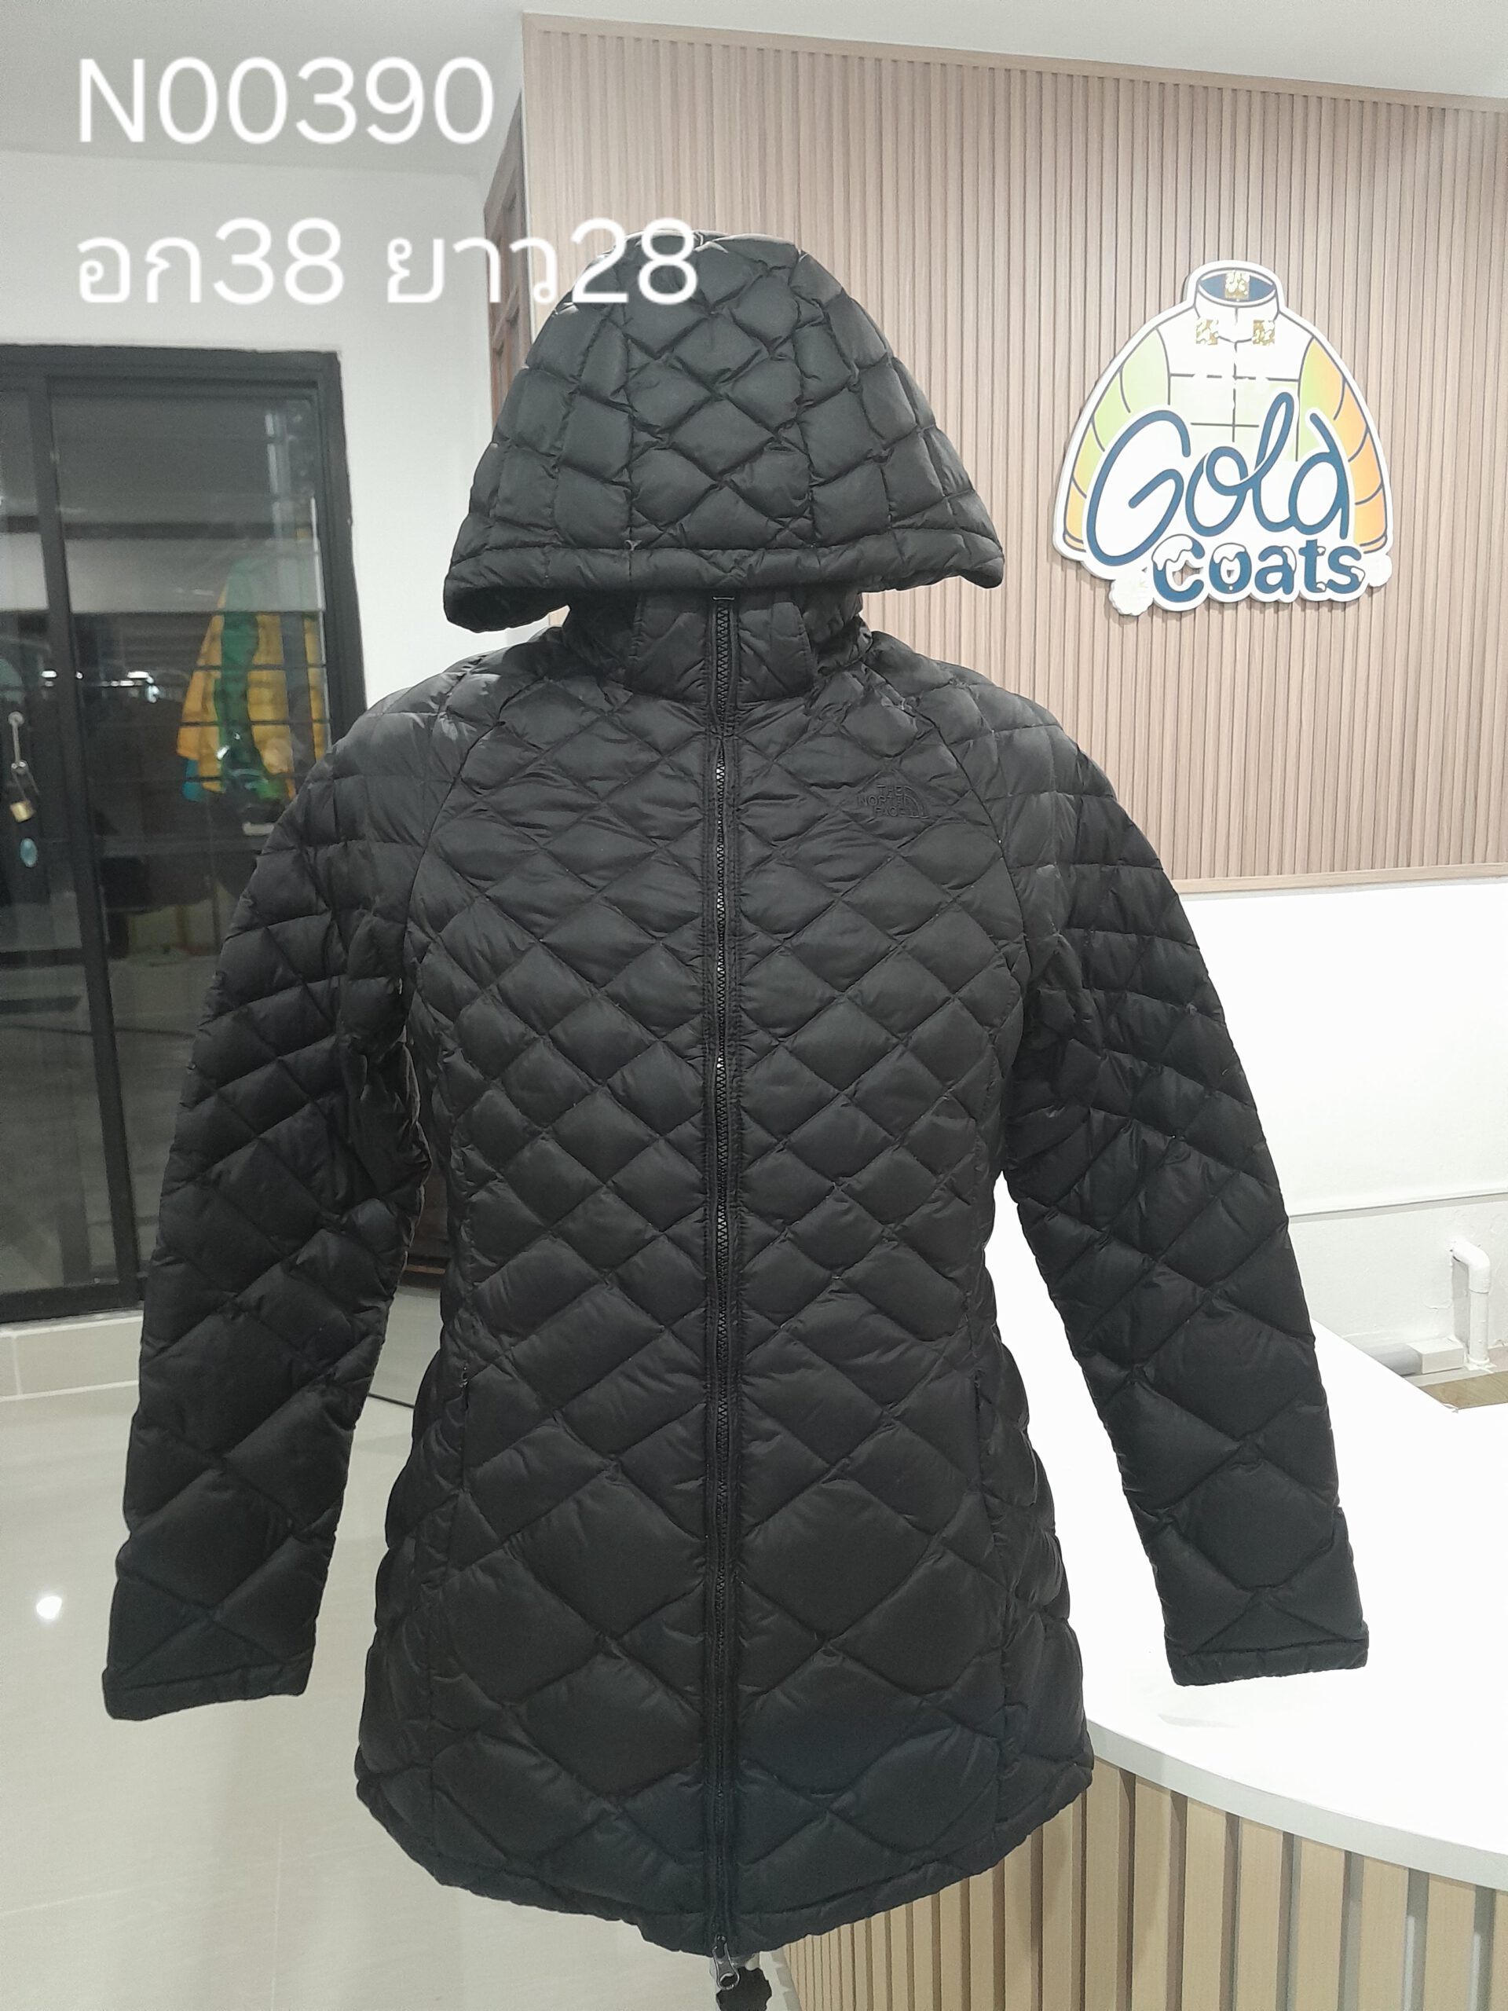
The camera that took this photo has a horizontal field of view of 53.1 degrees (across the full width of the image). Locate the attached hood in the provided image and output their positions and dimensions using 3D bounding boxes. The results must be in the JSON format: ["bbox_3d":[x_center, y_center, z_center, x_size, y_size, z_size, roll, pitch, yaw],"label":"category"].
[{"bbox_3d":[-0.016,-0.304,0.809,0.295,0.220,0.225,-1,8,0],"label":"attached hood"}]

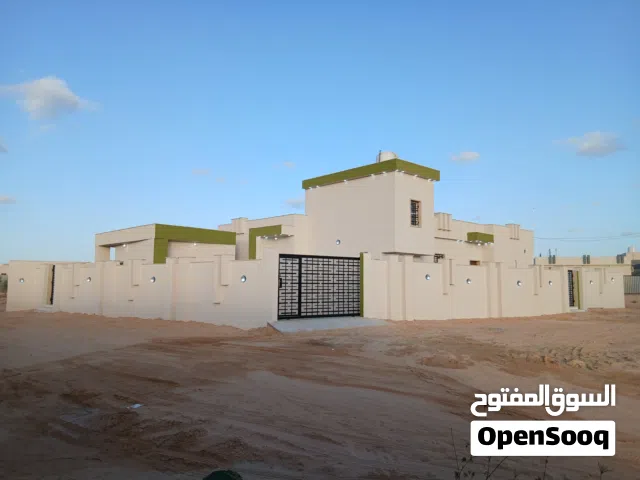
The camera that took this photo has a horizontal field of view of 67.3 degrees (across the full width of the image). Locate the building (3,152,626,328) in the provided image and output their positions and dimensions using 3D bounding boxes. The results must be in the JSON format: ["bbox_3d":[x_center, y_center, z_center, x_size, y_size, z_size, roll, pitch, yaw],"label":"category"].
[{"bbox_3d":[1.842,0.370,32.576,31.000,8.200,22.000,5,-7,-43],"label":"building"}]

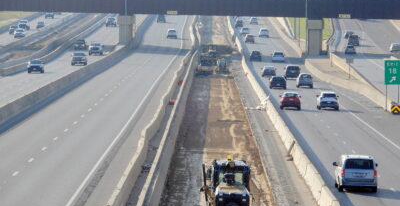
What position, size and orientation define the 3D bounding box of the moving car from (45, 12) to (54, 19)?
[{"bbox_3d":[-35.159,-20.638,609.963,1.950,1.780,5.200,0,2,0],"label":"moving car"}]

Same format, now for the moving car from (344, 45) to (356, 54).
[{"bbox_3d":[24.974,-8.906,431.969,1.830,1.470,4.650,0,2,2],"label":"moving car"}]

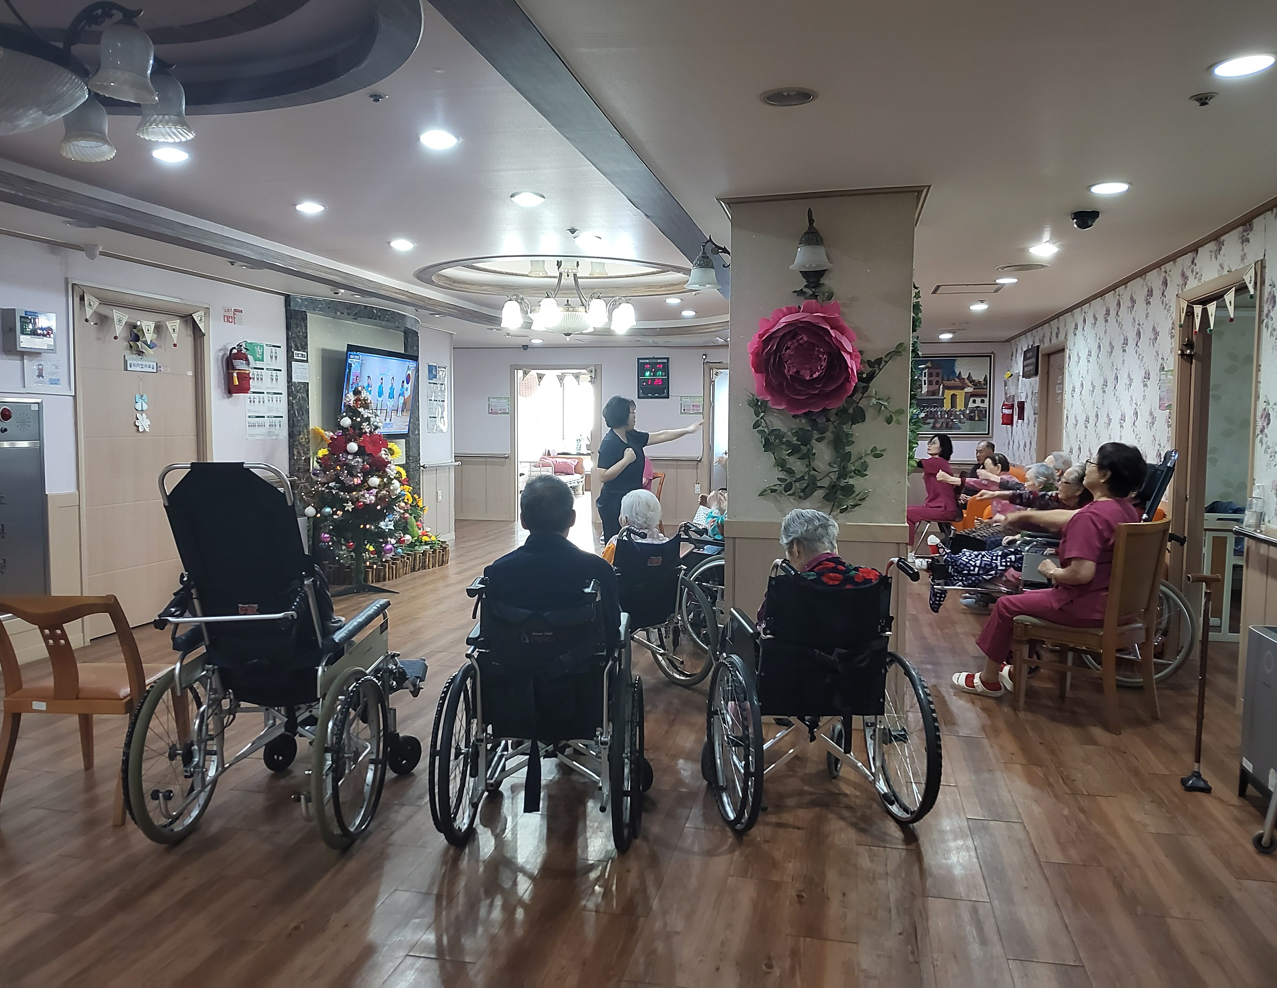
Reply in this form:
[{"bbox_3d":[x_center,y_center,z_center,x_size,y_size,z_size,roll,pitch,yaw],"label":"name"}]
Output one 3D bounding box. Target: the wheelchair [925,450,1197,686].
[{"bbox_3d":[2.231,0.356,5.329,1.280,1.190,0.620,1,4,14],"label":"wheelchair"}]

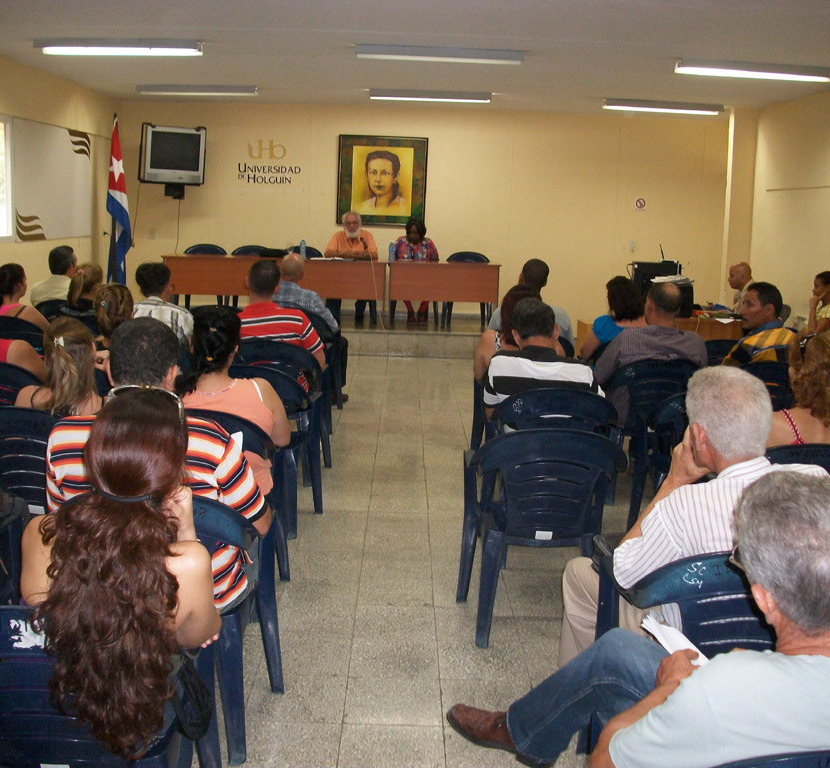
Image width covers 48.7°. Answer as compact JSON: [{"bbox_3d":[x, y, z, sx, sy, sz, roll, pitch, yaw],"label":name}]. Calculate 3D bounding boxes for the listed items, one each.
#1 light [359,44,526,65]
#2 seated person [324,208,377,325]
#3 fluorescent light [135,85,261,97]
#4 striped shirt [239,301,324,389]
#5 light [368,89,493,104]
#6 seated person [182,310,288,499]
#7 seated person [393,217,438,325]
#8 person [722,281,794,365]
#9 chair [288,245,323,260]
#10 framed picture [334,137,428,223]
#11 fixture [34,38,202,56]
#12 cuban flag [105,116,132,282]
[{"bbox_3d":[0.189,-2.481,6.944,1.270,0.090,0.120,2,11,-1],"label":"light"},{"bbox_3d":[-0.743,-1.375,10.725,0.600,1.290,0.680,1,11,-1],"label":"seated person"},{"bbox_3d":[-2.198,-2.959,9.245,1.240,0.090,0.150,1,11,-1],"label":"fluorescent light"},{"bbox_3d":[-0.840,-0.211,5.295,0.580,0.600,0.320,2,11,-1],"label":"striped shirt"},{"bbox_3d":[0.157,-2.893,9.202,1.232,0.096,0.151,2,11,-1],"label":"light"},{"bbox_3d":[-0.761,0.237,3.821,0.505,1.212,0.808,2,11,-1],"label":"seated person"},{"bbox_3d":[-0.010,-1.282,10.465,0.505,1.232,0.707,2,11,-1],"label":"seated person"},{"bbox_3d":[1.834,0.014,5.156,0.500,1.230,0.760,-1,11,-14],"label":"person"},{"bbox_3d":[-1.363,-1.171,10.748,0.570,0.830,0.560,2,11,-1],"label":"chair"},{"bbox_3d":[-0.390,-2.407,10.911,1.050,1.060,0.050,2,11,-1],"label":"framed picture"},{"bbox_3d":[-2.151,-2.459,6.687,1.232,0.096,0.151,2,11,-1],"label":"fixture"},{"bbox_3d":[-3.394,-2.008,10.482,0.300,2.140,0.270,1,11,-1],"label":"cuban flag"}]

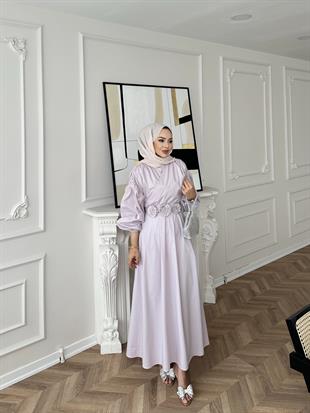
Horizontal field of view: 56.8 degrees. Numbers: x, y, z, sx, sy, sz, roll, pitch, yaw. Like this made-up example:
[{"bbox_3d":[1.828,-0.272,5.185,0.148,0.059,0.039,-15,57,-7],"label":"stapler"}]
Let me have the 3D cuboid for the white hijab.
[{"bbox_3d":[0.005,-0.400,1.890,0.230,0.310,0.250,-4,5,-33],"label":"white hijab"}]

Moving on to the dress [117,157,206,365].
[{"bbox_3d":[0.055,0.335,1.930,0.570,1.360,0.460,-3,5,-22],"label":"dress"}]

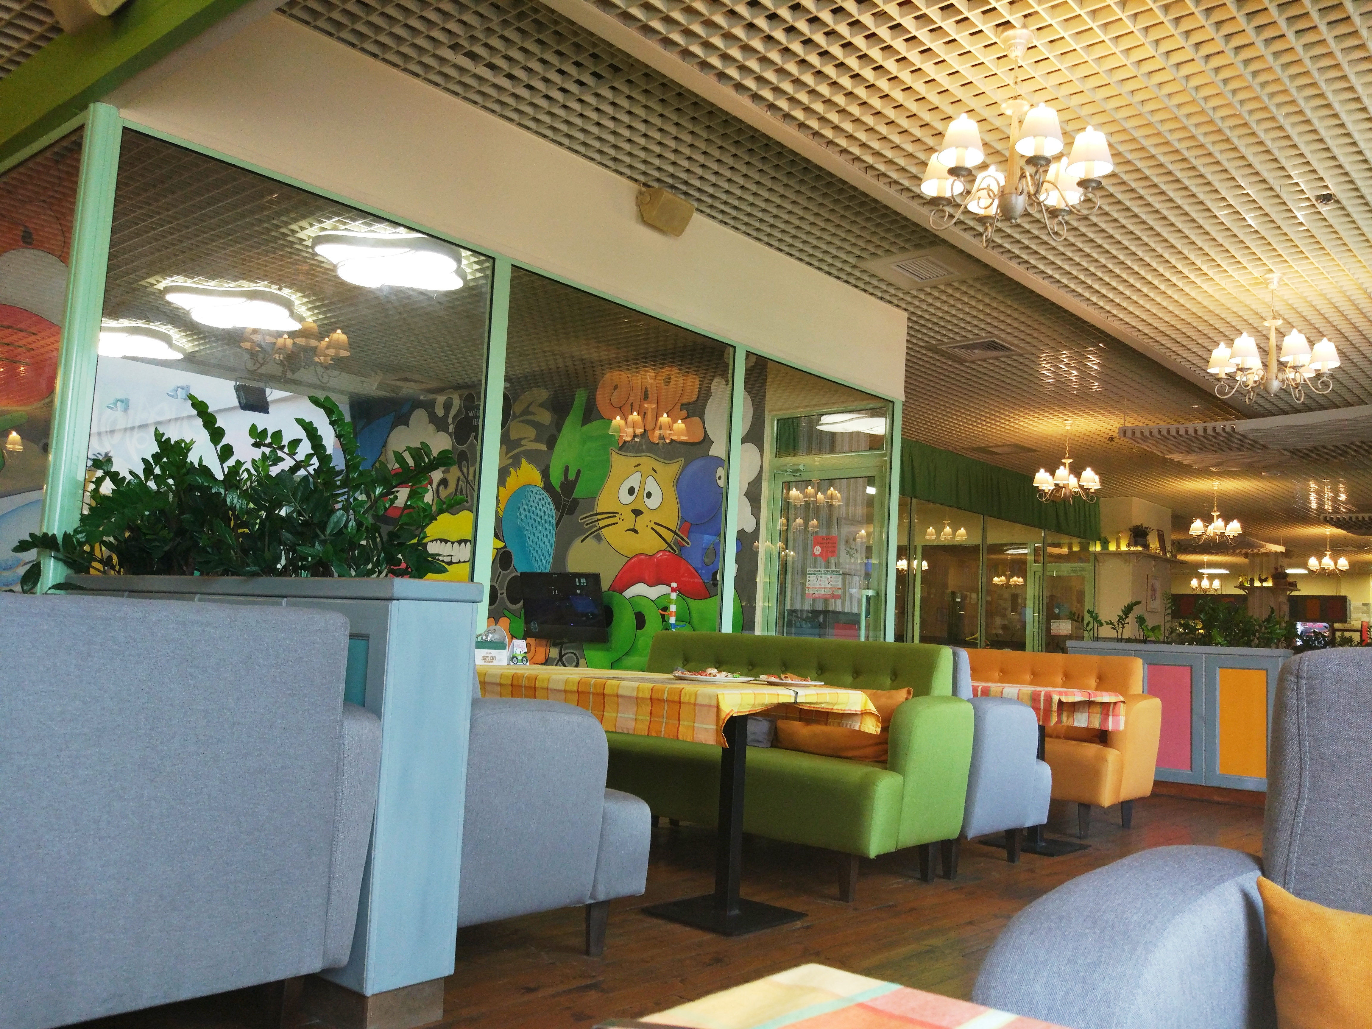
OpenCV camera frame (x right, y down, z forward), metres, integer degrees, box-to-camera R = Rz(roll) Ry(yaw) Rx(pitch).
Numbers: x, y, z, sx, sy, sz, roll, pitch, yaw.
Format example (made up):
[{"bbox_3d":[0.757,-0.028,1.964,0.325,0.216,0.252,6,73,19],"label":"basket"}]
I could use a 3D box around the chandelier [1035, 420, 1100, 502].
[{"bbox_3d":[3.719,-0.508,10.805,0.620,0.824,0.620,-3,-9,43],"label":"chandelier"}]

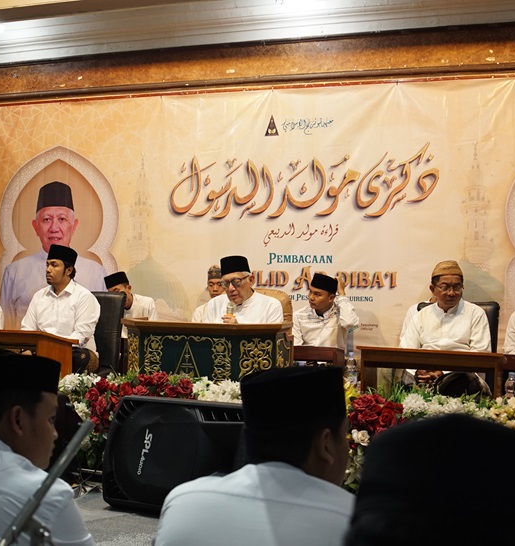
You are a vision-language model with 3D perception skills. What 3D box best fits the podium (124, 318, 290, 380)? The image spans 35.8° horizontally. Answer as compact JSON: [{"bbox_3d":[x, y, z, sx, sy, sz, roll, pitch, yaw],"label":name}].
[{"bbox_3d":[-0.343,0.504,4.810,1.100,0.430,0.460,1,0,22],"label":"podium"}]

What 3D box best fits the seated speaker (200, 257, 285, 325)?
[{"bbox_3d":[-0.120,0.307,5.100,0.600,0.830,0.620,1,0,18],"label":"seated speaker"}]

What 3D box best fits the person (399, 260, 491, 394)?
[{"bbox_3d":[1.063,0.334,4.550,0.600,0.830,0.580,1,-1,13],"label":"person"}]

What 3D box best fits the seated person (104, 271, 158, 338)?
[{"bbox_3d":[-0.990,0.346,6.170,0.550,0.730,0.620,1,0,35],"label":"seated person"}]

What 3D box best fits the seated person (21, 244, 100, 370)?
[{"bbox_3d":[-1.338,0.256,5.300,0.570,0.880,0.570,1,-1,23],"label":"seated person"}]

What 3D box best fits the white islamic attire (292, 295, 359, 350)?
[{"bbox_3d":[0.471,0.404,5.600,0.500,0.500,0.340,1,-1,13],"label":"white islamic attire"}]

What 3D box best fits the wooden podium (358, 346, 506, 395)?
[{"bbox_3d":[0.950,0.578,4.315,0.770,0.337,0.370,1,0,22],"label":"wooden podium"}]

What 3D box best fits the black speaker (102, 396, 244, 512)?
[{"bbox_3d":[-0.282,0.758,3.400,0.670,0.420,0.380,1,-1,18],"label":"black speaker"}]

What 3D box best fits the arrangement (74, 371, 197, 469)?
[{"bbox_3d":[-0.582,0.690,3.800,0.530,0.420,0.270,1,-1,19],"label":"arrangement"}]

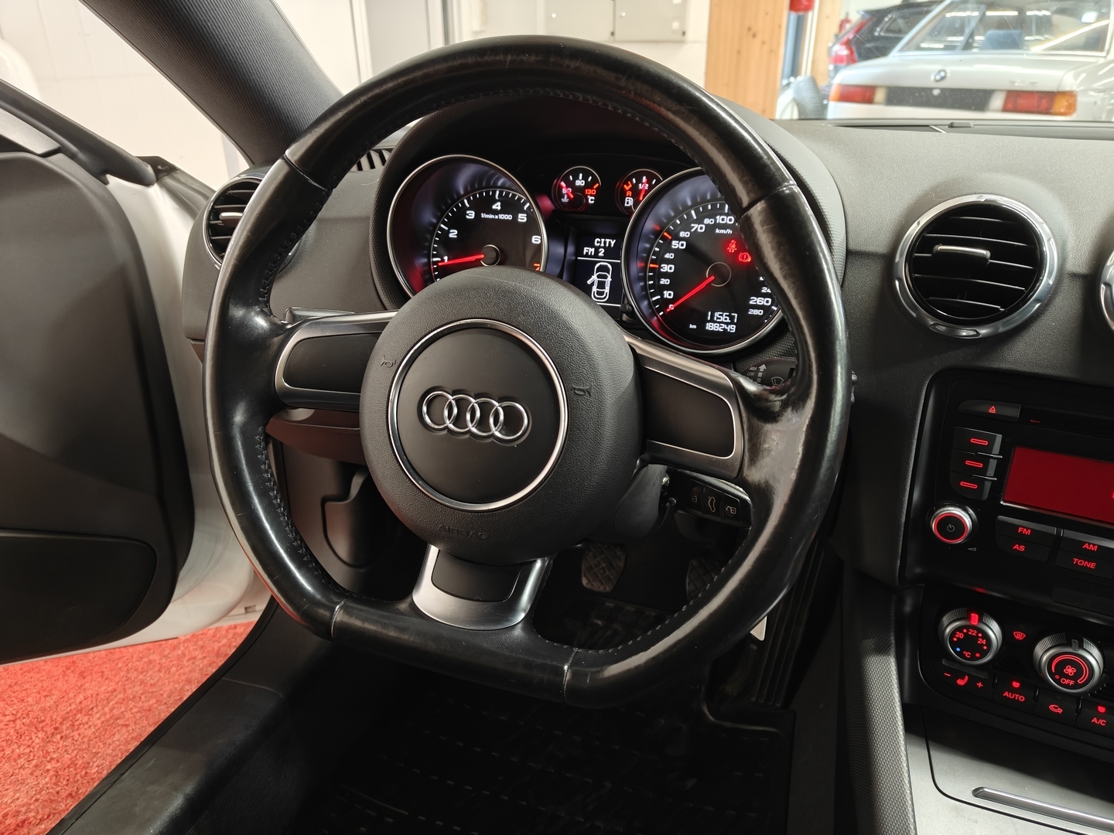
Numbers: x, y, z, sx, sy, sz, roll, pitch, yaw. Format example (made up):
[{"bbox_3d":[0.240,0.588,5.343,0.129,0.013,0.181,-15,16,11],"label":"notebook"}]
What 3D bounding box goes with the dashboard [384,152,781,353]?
[{"bbox_3d":[0.024,-0.118,0.544,0.290,0.128,0.070,10,20,20],"label":"dashboard"}]

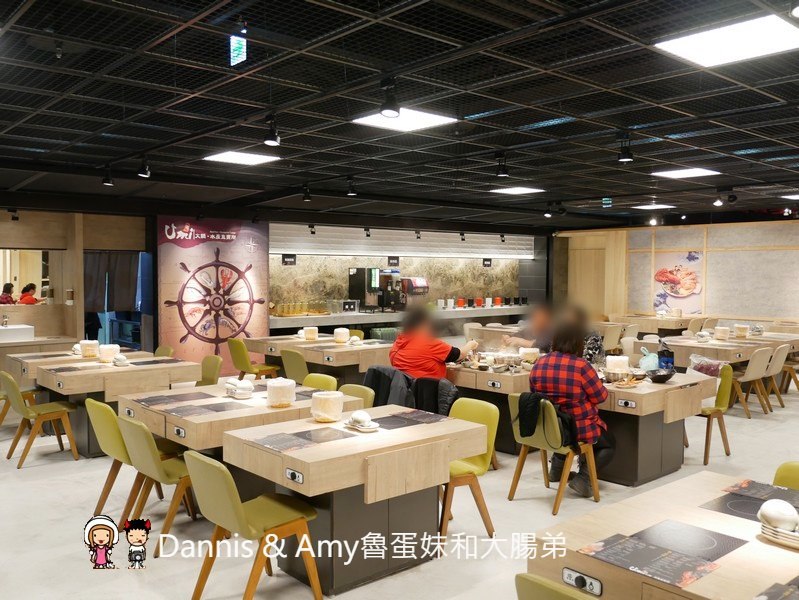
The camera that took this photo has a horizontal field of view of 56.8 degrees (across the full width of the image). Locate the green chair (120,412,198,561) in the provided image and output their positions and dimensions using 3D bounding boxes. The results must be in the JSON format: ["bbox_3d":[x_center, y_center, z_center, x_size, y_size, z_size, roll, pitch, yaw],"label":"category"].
[{"bbox_3d":[-1.344,1.063,4.476,0.530,0.770,0.460,-2,3,-42],"label":"green chair"}]

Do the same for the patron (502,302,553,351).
[{"bbox_3d":[1.467,0.696,7.774,0.750,1.270,0.540,-2,3,-41],"label":"patron"}]

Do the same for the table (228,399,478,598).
[{"bbox_3d":[-0.226,1.094,4.108,1.219,0.750,0.814,-2,3,-42],"label":"table"}]

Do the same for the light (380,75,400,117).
[{"bbox_3d":[-0.051,-1.121,4.090,0.120,0.240,0.110,0,2,0],"label":"light"}]

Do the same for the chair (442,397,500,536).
[{"bbox_3d":[0.270,1.061,4.534,0.510,0.780,0.460,-2,3,-41],"label":"chair"}]

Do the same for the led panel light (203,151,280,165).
[{"bbox_3d":[-1.526,-1.365,7.163,0.580,0.040,0.580,-2,3,-42],"label":"led panel light"}]

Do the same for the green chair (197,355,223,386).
[{"bbox_3d":[-2.065,0.952,7.224,0.510,0.780,0.460,-2,3,-41],"label":"green chair"}]

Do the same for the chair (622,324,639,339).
[{"bbox_3d":[3.553,0.766,11.940,0.450,0.790,0.540,-2,3,-42],"label":"chair"}]

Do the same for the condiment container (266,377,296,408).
[{"bbox_3d":[-0.765,0.605,4.801,0.180,0.166,0.180,0,2,0],"label":"condiment container"}]

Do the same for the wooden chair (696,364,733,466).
[{"bbox_3d":[2.628,0.985,6.541,0.540,0.790,0.450,-2,3,-42],"label":"wooden chair"}]

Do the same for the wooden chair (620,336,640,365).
[{"bbox_3d":[3.139,0.871,9.351,0.450,0.790,0.540,-2,3,-42],"label":"wooden chair"}]

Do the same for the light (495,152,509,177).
[{"bbox_3d":[0.913,-1.209,6.570,0.120,0.230,0.110,0,2,0],"label":"light"}]

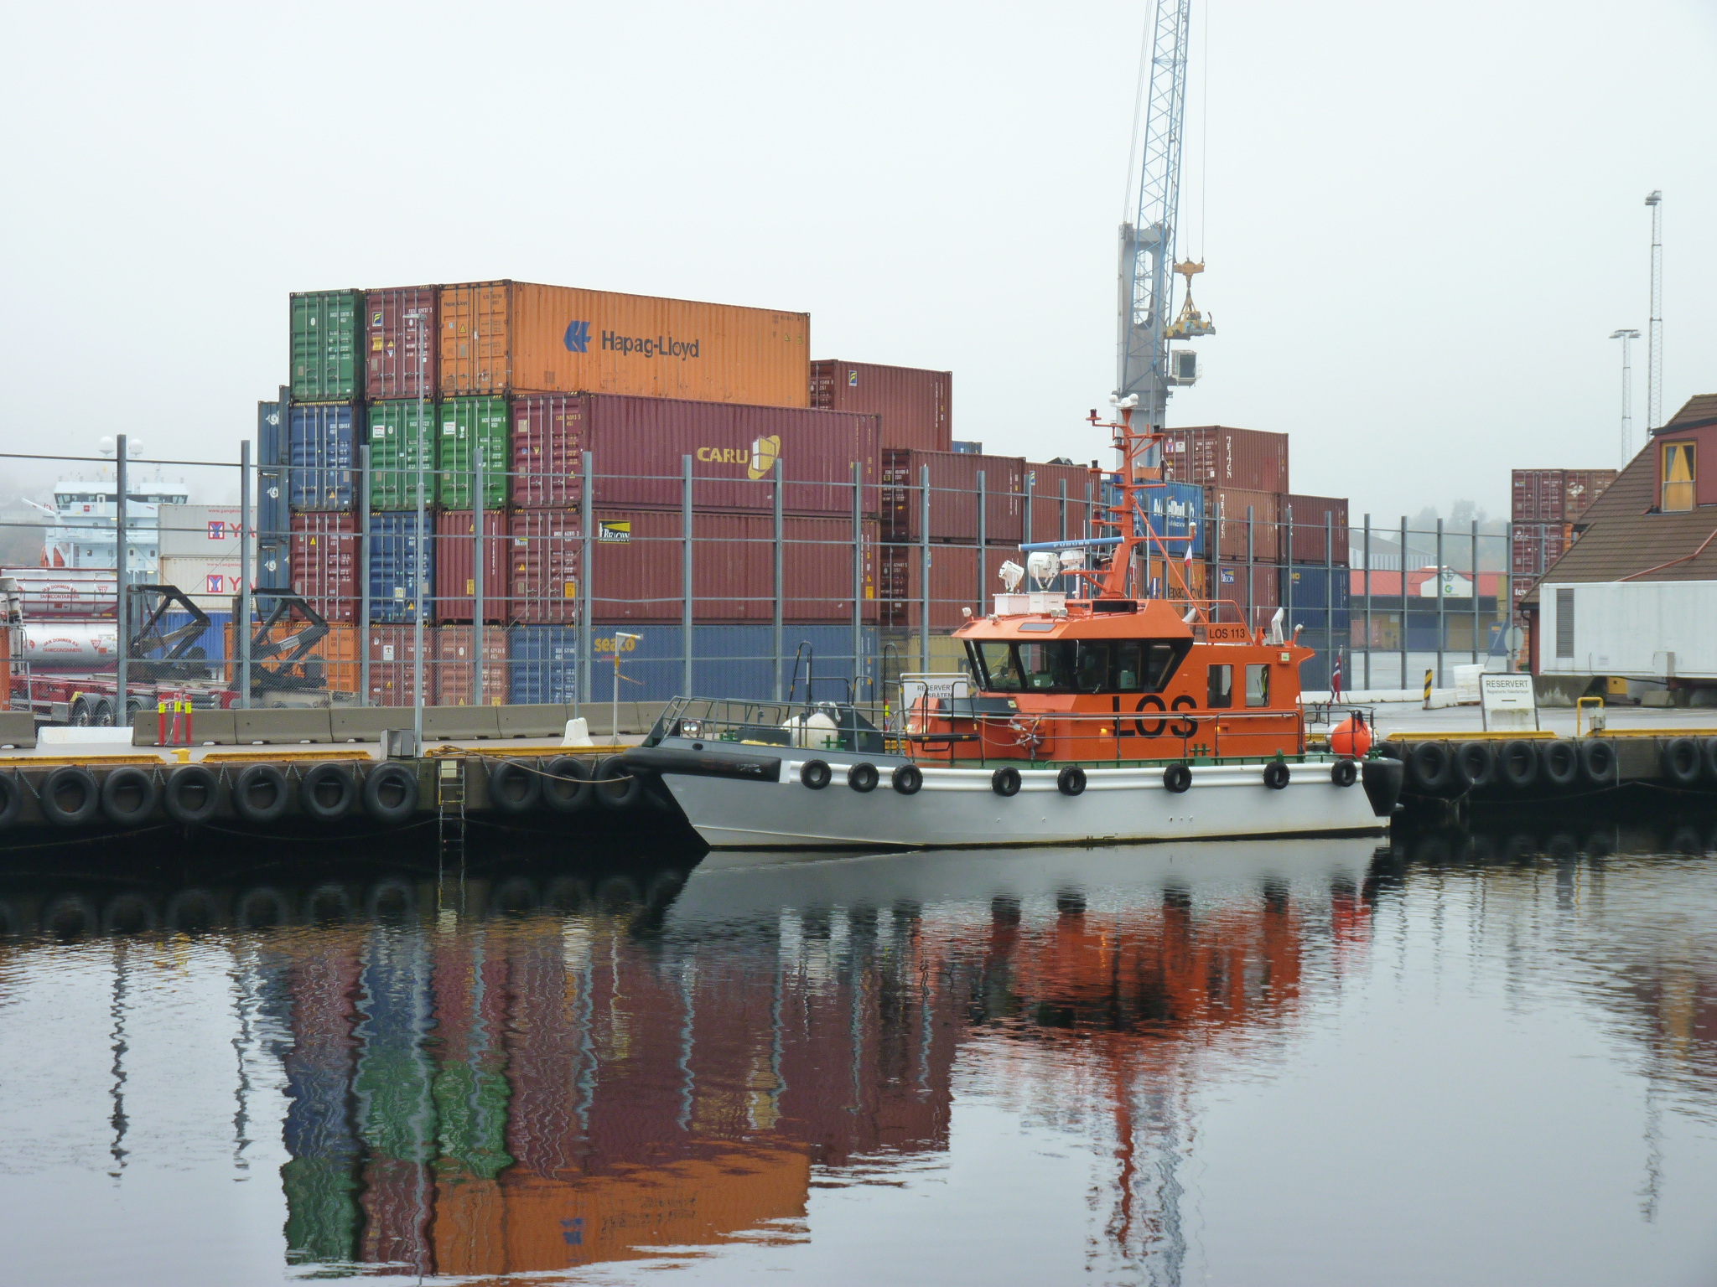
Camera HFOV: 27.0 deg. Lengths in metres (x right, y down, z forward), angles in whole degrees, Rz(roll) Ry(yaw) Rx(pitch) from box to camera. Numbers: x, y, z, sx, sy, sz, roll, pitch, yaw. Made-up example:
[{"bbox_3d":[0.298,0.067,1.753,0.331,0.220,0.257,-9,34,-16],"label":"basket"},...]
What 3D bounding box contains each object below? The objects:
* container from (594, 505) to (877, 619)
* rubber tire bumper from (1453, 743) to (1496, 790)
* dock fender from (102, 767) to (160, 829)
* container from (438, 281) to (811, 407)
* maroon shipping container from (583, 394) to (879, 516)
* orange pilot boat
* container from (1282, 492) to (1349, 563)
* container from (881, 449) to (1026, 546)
[{"bbox_3d":[-4.106,-1.912,94.124,2.438,2.896,12.192,0,1,37],"label":"container"},{"bbox_3d":[13.468,2.701,78.237,1.060,1.060,0.320,0,0,-30],"label":"rubber tire bumper"},{"bbox_3d":[-14.162,2.984,69.377,1.140,1.140,0.320,0,0,-30],"label":"dock fender"},{"bbox_3d":[-6.079,-7.801,95.992,2.438,2.896,12.192,1,1,38],"label":"container"},{"bbox_3d":[-4.071,-4.860,94.630,2.438,2.896,12.192,1,1,38],"label":"maroon shipping container"},{"bbox_3d":[2.779,-0.378,69.329,16.232,8.894,4.800,0,0,-30],"label":"orange pilot boat"},{"bbox_3d":[16.368,-4.312,136.606,2.438,2.591,6.058,1,1,31],"label":"container"},{"bbox_3d":[2.198,-4.171,103.420,2.438,2.591,6.058,1,1,35],"label":"container"}]

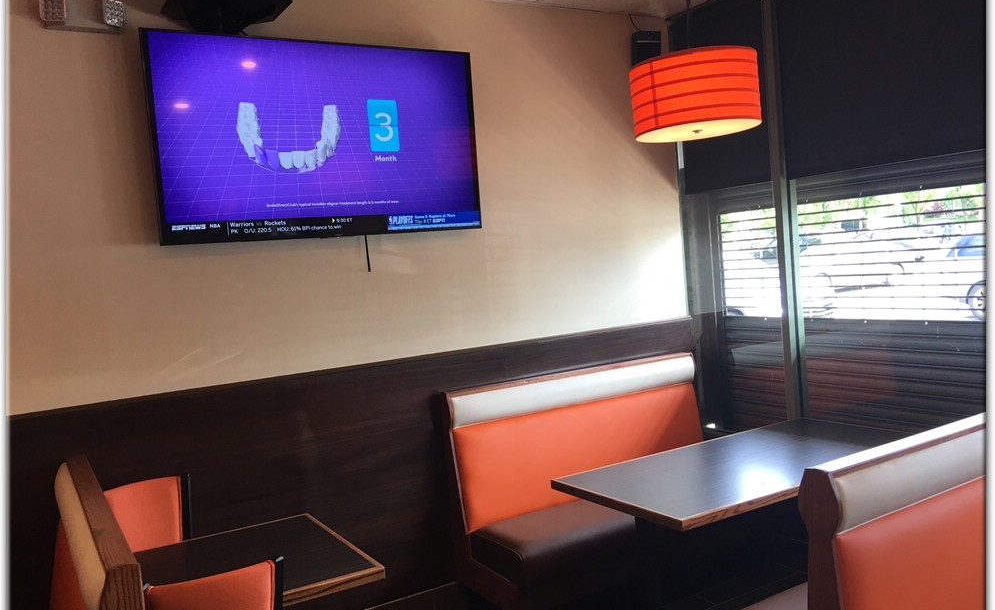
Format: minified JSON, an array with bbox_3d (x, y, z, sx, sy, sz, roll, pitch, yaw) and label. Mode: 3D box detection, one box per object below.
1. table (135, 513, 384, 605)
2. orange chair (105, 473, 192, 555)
[{"bbox_3d":[-0.796,1.191,2.667,0.713,0.741,0.776,-7,3,-31],"label":"table"},{"bbox_3d":[-1.196,1.125,3.002,0.403,0.917,0.504,-7,3,-31],"label":"orange chair"}]

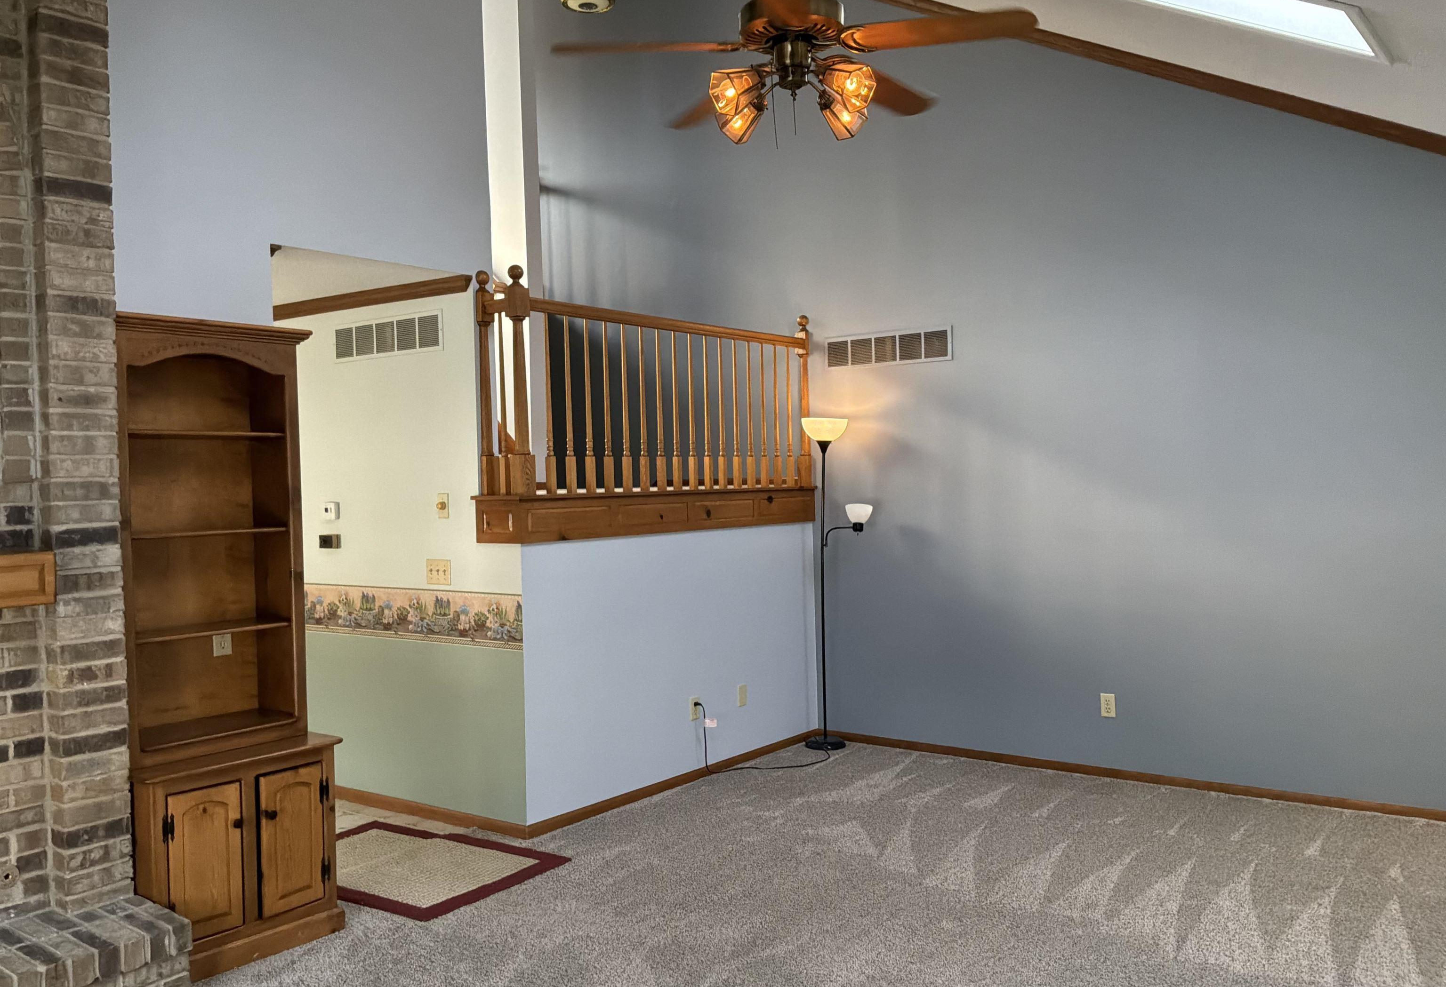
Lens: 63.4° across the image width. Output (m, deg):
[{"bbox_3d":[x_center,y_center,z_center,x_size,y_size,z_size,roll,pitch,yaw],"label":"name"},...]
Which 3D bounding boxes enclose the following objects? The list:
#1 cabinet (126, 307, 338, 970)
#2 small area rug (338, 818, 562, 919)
[{"bbox_3d":[-1.658,0.474,3.833,0.389,2.055,0.684,0,1,36],"label":"cabinet"},{"bbox_3d":[-1.298,1.474,4.661,1.119,0.012,0.754,-1,1,33],"label":"small area rug"}]

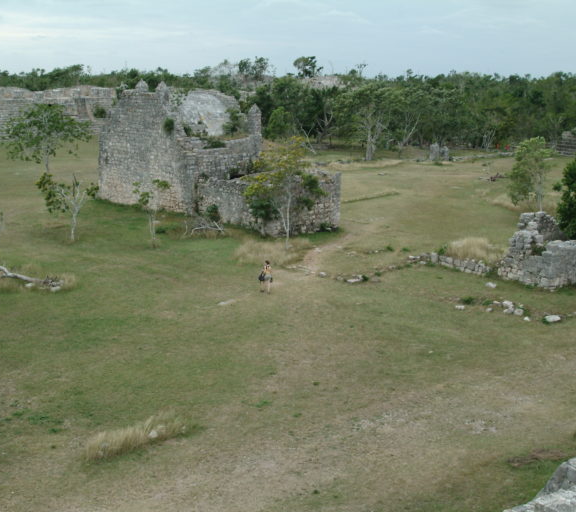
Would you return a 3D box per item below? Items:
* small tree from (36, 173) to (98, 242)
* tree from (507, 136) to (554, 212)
[{"bbox_3d":[-14.006,-3.093,48.780,3.780,4.310,3.780,-4,14,-16],"label":"small tree"},{"bbox_3d":[18.649,-6.181,59.061,3.540,5.900,3.540,4,14,17],"label":"tree"}]

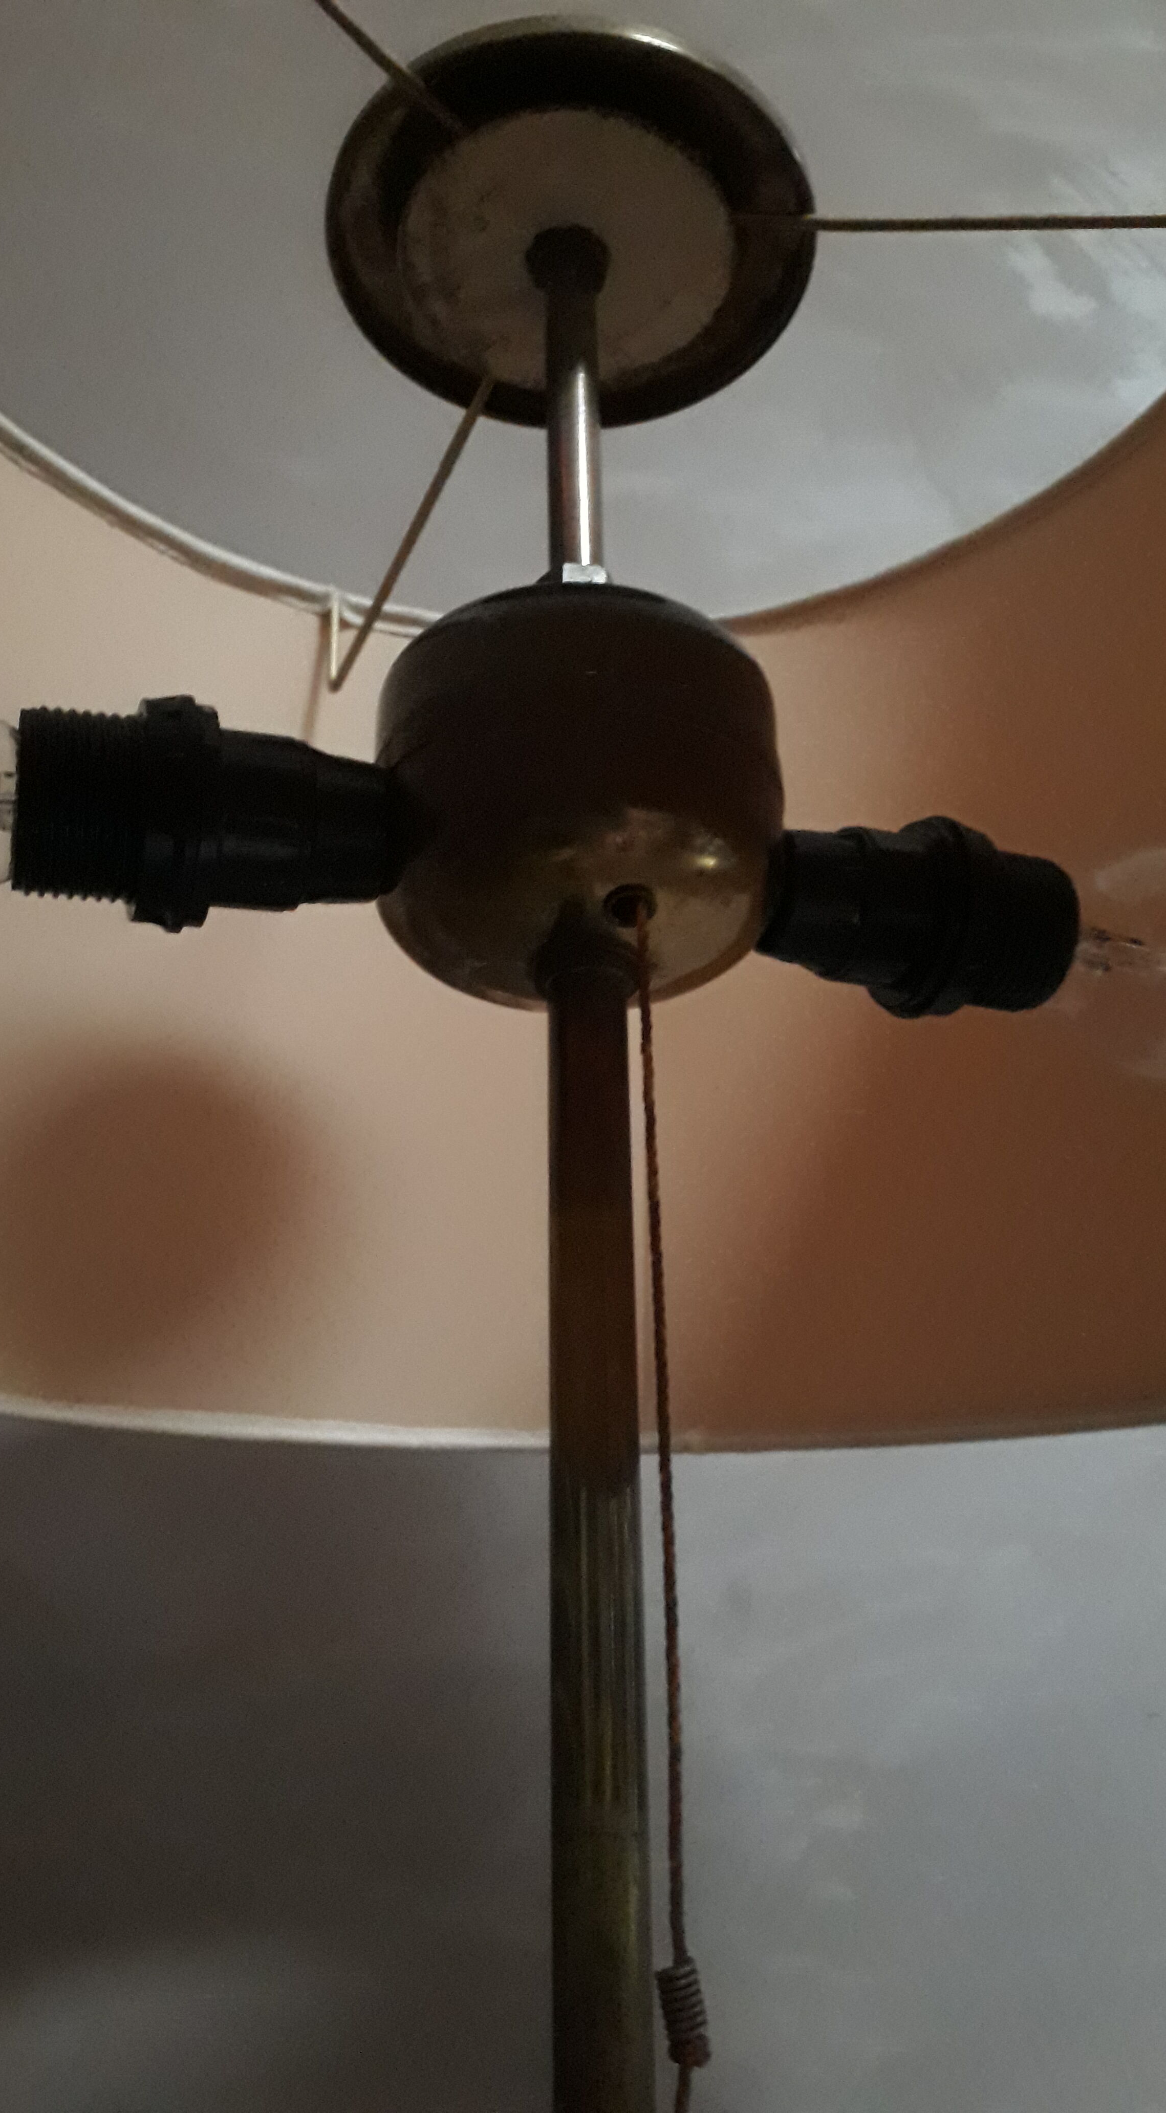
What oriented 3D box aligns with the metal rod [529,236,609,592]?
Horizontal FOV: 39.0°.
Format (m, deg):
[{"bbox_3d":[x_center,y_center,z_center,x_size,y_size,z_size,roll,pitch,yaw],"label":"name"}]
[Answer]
[{"bbox_3d":[-0.001,-0.117,0.306,0.016,0.081,0.016,-1,-21,0],"label":"metal rod"}]

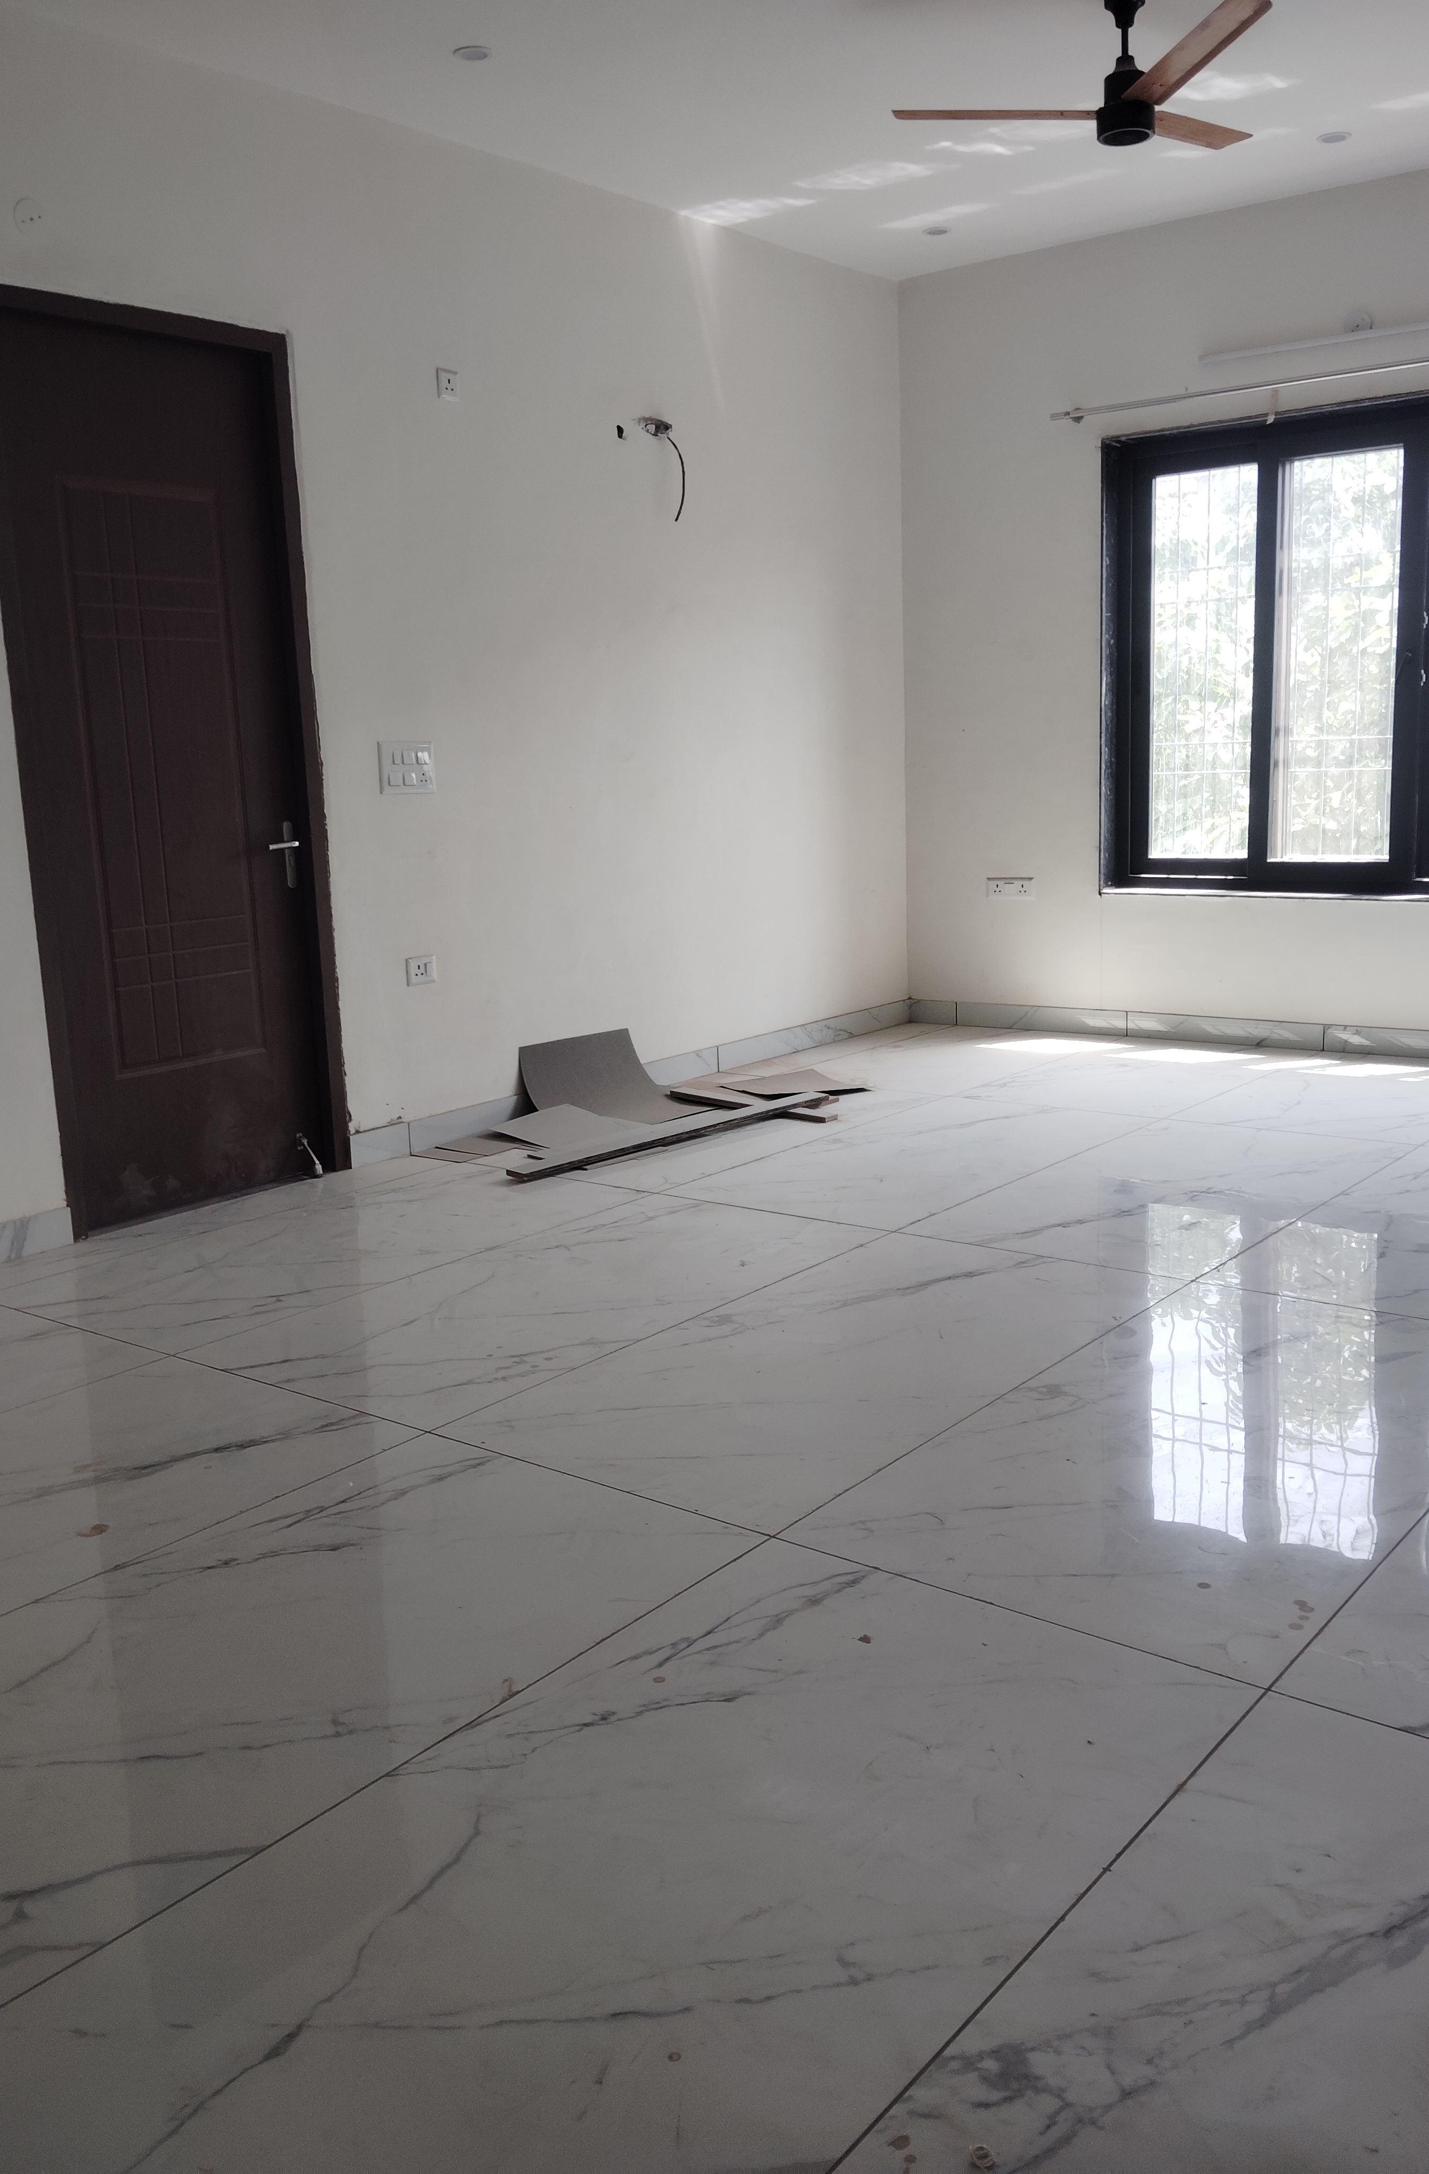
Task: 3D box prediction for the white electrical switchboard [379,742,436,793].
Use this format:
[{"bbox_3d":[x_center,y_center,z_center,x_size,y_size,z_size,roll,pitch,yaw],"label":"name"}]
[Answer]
[{"bbox_3d":[-0.951,-0.989,5.469,0.017,0.160,0.217,6,14,38],"label":"white electrical switchboard"}]

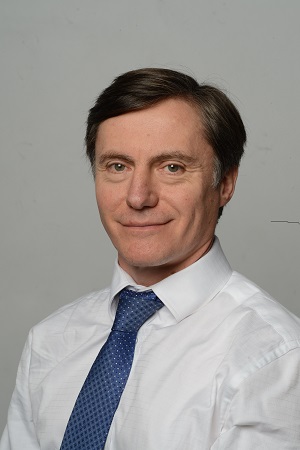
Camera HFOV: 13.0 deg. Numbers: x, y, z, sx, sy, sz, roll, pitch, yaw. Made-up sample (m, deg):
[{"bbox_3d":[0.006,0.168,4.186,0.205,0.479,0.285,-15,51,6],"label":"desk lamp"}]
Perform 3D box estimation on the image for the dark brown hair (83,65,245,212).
[{"bbox_3d":[0.019,-0.100,1.580,0.185,0.178,0.205,0,0,18],"label":"dark brown hair"}]

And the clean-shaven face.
[{"bbox_3d":[0.018,-0.039,1.530,0.160,0.212,0.145,0,0,18],"label":"clean-shaven face"}]

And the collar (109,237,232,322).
[{"bbox_3d":[0.025,0.064,1.560,0.145,0.100,0.150,0,0,33],"label":"collar"}]

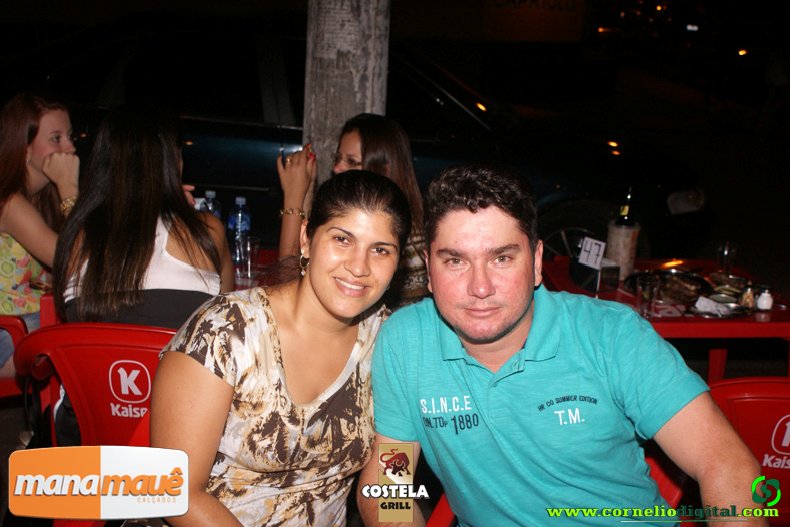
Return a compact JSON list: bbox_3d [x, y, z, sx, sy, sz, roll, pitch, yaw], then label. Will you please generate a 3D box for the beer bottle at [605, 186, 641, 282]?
[{"bbox_3d":[0.735,-0.100,2.949,0.102,0.296,0.102,3,15,0],"label":"beer bottle"}]

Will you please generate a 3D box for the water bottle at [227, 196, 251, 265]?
[{"bbox_3d":[-0.480,-0.099,2.821,0.067,0.206,0.067,3,15,0],"label":"water bottle"}]

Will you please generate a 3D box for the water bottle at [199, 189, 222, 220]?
[{"bbox_3d":[-0.579,-0.125,2.895,0.067,0.206,0.067,3,15,0],"label":"water bottle"}]

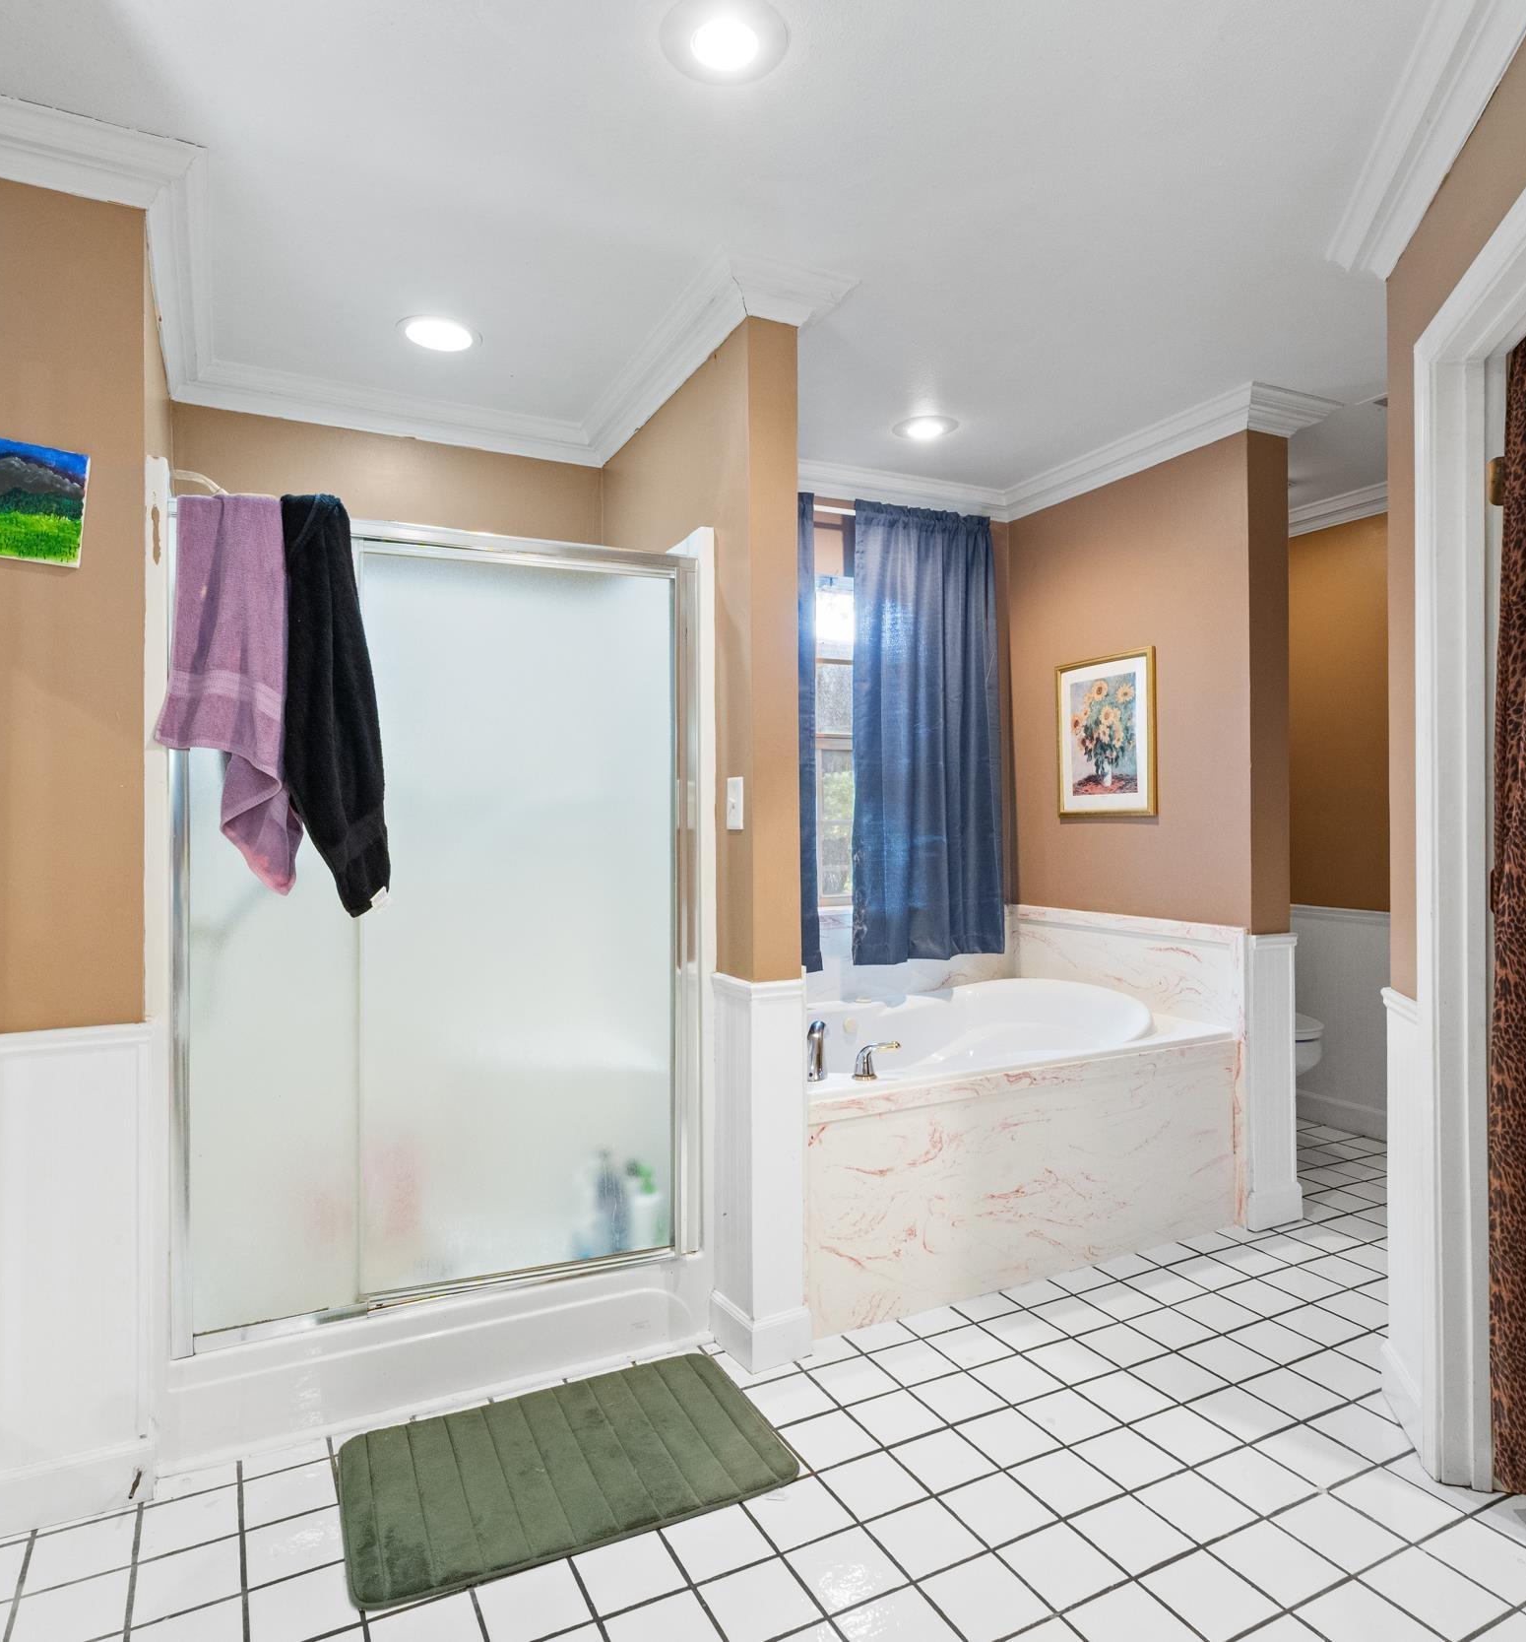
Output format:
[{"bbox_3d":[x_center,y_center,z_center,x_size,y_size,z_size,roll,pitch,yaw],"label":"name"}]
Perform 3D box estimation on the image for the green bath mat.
[{"bbox_3d":[-0.378,1.212,1.959,0.799,0.024,0.507,0,0,-25],"label":"green bath mat"}]

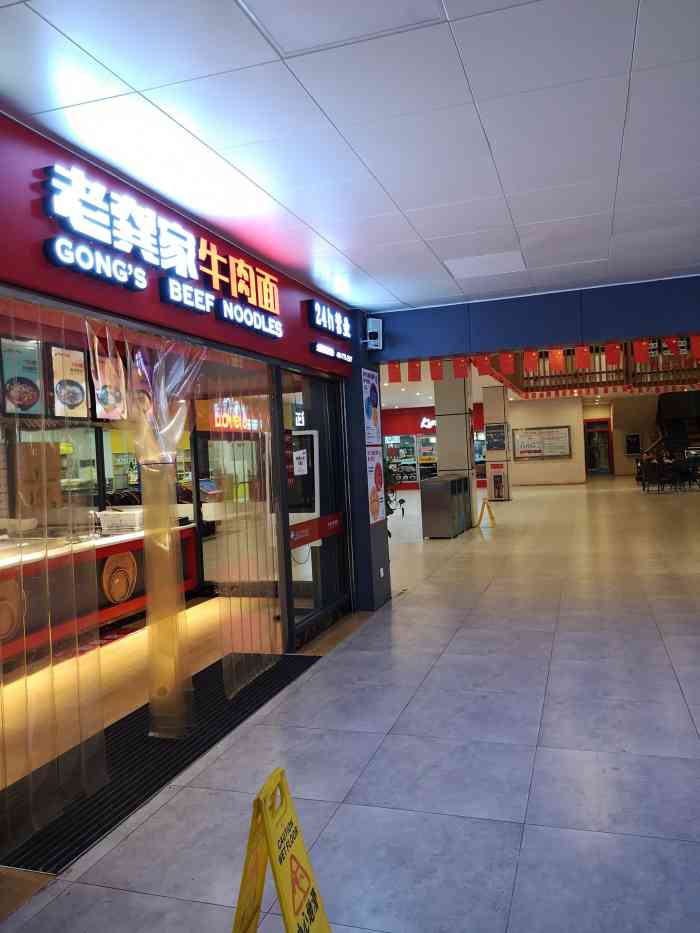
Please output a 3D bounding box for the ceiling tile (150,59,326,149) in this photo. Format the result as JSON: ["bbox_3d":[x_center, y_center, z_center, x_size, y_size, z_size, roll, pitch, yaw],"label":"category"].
[{"bbox_3d":[-0.435,-1.465,2.981,0.590,0.020,0.590,-2,1,18],"label":"ceiling tile"}]

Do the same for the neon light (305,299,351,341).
[{"bbox_3d":[-0.168,-1.280,6.518,0.060,0.255,0.980,-2,1,18],"label":"neon light"}]

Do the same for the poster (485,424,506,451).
[{"bbox_3d":[4.167,-0.819,20.774,0.515,0.699,0.030,-2,1,18],"label":"poster"}]

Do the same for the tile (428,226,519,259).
[{"bbox_3d":[0.870,-1.556,5.081,0.590,0.020,0.590,-2,1,18],"label":"tile"}]

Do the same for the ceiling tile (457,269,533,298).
[{"bbox_3d":[1.248,-1.606,6.228,0.600,0.030,0.600,-2,1,18],"label":"ceiling tile"}]

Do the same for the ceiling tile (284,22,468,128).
[{"bbox_3d":[0.138,-1.487,2.788,0.600,0.030,0.600,-2,1,18],"label":"ceiling tile"}]

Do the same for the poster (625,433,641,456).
[{"bbox_3d":[13.197,-1.028,34.000,0.720,1.080,0.030,-2,1,18],"label":"poster"}]

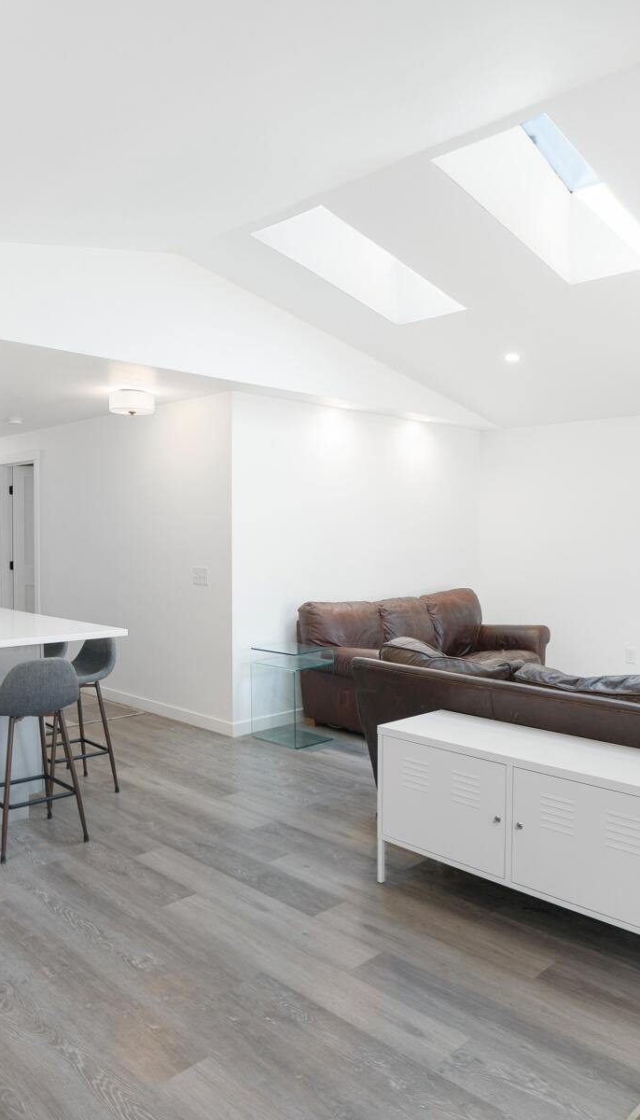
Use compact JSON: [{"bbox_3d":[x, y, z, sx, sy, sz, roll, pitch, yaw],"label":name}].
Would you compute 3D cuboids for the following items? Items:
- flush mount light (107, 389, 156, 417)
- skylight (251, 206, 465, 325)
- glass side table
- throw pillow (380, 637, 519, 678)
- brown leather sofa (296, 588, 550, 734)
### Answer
[{"bbox_3d":[-1.276,-1.059,5.032,0.310,0.165,0.310,0,2,0],"label":"flush mount light"},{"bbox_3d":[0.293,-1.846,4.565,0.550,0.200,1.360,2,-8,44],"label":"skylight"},{"bbox_3d":[-0.172,0.917,5.117,0.440,0.610,0.390,2,2,45],"label":"glass side table"},{"bbox_3d":[0.648,0.603,3.648,0.220,0.440,0.740,-22,16,-41],"label":"throw pillow"},{"bbox_3d":[0.892,0.740,5.853,0.950,0.930,2.060,2,2,45],"label":"brown leather sofa"}]

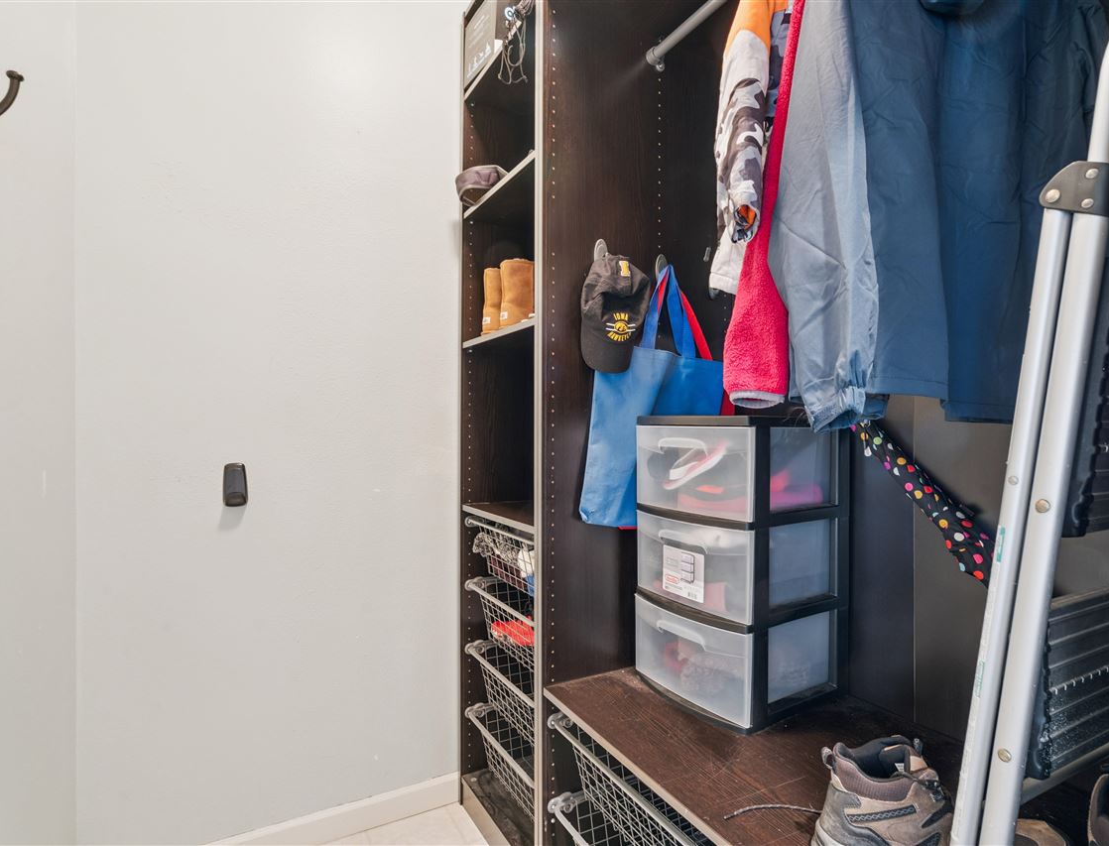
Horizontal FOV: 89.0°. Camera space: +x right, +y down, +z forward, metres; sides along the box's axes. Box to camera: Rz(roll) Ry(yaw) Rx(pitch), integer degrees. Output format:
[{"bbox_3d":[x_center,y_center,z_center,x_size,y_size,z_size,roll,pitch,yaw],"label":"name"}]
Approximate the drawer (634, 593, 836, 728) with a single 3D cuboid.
[{"bbox_3d":[0.383,0.492,1.266,0.300,0.178,0.308,0,0,-31],"label":"drawer"}]

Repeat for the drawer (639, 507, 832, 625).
[{"bbox_3d":[0.383,0.296,1.266,0.300,0.181,0.308,0,0,-31],"label":"drawer"}]

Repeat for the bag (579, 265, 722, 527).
[{"bbox_3d":[0.250,-0.073,1.355,0.410,0.630,0.090,0,0,-29],"label":"bag"}]

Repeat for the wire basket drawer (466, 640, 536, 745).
[{"bbox_3d":[0.094,0.752,1.630,0.540,0.165,0.455,0,0,-29],"label":"wire basket drawer"}]

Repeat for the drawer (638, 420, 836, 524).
[{"bbox_3d":[0.383,0.098,1.266,0.300,0.184,0.308,0,0,-31],"label":"drawer"}]

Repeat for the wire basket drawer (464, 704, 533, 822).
[{"bbox_3d":[0.094,0.945,1.630,0.540,0.165,0.455,0,0,-29],"label":"wire basket drawer"}]

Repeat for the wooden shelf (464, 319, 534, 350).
[{"bbox_3d":[0.086,-0.231,1.625,0.560,0.018,0.464,0,0,-29],"label":"wooden shelf"}]

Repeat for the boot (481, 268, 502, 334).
[{"bbox_3d":[-0.111,-0.338,1.614,0.205,0.192,0.090,0,0,-36],"label":"boot"}]

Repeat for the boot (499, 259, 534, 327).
[{"bbox_3d":[-0.051,-0.336,1.507,0.205,0.192,0.090,0,0,-36],"label":"boot"}]

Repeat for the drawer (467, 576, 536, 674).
[{"bbox_3d":[0.094,0.559,1.630,0.540,0.165,0.455,0,0,-29],"label":"drawer"}]

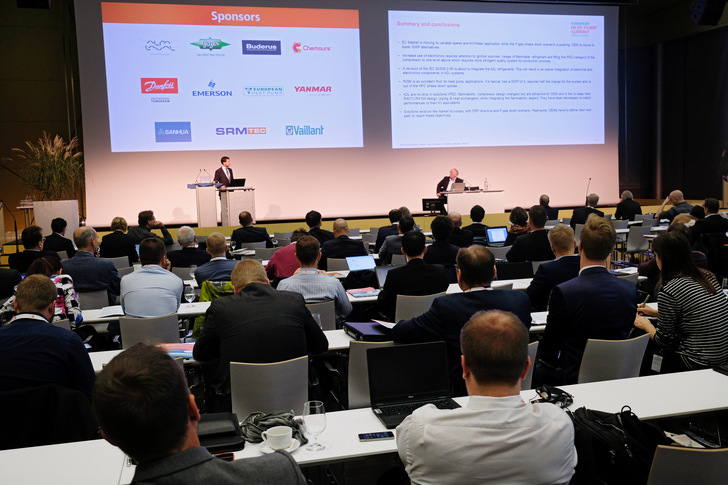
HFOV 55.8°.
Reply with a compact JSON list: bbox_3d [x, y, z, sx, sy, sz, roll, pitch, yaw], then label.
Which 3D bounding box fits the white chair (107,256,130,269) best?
[{"bbox_3d":[-3.275,0.610,9.160,0.460,0.820,0.530,-3,5,-14],"label":"white chair"}]

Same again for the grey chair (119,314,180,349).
[{"bbox_3d":[-1.478,0.886,4.847,0.460,0.820,0.530,-3,5,-14],"label":"grey chair"}]

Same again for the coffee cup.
[{"bbox_3d":[-0.301,0.670,2.373,0.105,0.062,0.087,-3,5,-14],"label":"coffee cup"}]

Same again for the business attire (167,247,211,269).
[{"bbox_3d":[-1.931,0.286,7.607,0.500,0.471,0.350,-3,5,-14],"label":"business attire"}]

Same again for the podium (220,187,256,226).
[{"bbox_3d":[-3.201,-0.902,17.599,0.720,0.956,0.550,-4,5,-27],"label":"podium"}]

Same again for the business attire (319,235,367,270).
[{"bbox_3d":[-0.257,0.195,8.219,0.550,0.620,0.420,-3,5,-14],"label":"business attire"}]

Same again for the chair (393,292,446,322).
[{"bbox_3d":[0.402,0.786,5.512,0.430,0.830,0.520,-3,5,-14],"label":"chair"}]

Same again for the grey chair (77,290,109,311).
[{"bbox_3d":[-2.424,0.829,6.150,0.430,0.830,0.520,-3,5,-14],"label":"grey chair"}]

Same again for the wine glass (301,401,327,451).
[{"bbox_3d":[-0.177,0.657,2.463,0.083,0.165,0.083,-3,5,-14],"label":"wine glass"}]

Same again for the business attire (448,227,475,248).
[{"bbox_3d":[1.170,0.074,8.418,0.480,0.546,0.350,-3,5,-14],"label":"business attire"}]

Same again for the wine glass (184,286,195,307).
[{"bbox_3d":[-1.362,0.410,5.347,0.078,0.158,0.078,-3,5,-14],"label":"wine glass"}]

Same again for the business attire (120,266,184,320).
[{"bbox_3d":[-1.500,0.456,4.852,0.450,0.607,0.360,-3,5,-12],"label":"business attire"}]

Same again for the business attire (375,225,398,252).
[{"bbox_3d":[0.467,0.040,9.986,0.520,0.650,0.420,-3,5,-14],"label":"business attire"}]

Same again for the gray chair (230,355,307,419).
[{"bbox_3d":[-0.502,0.950,3.638,0.460,0.820,0.520,-3,5,-12],"label":"gray chair"}]

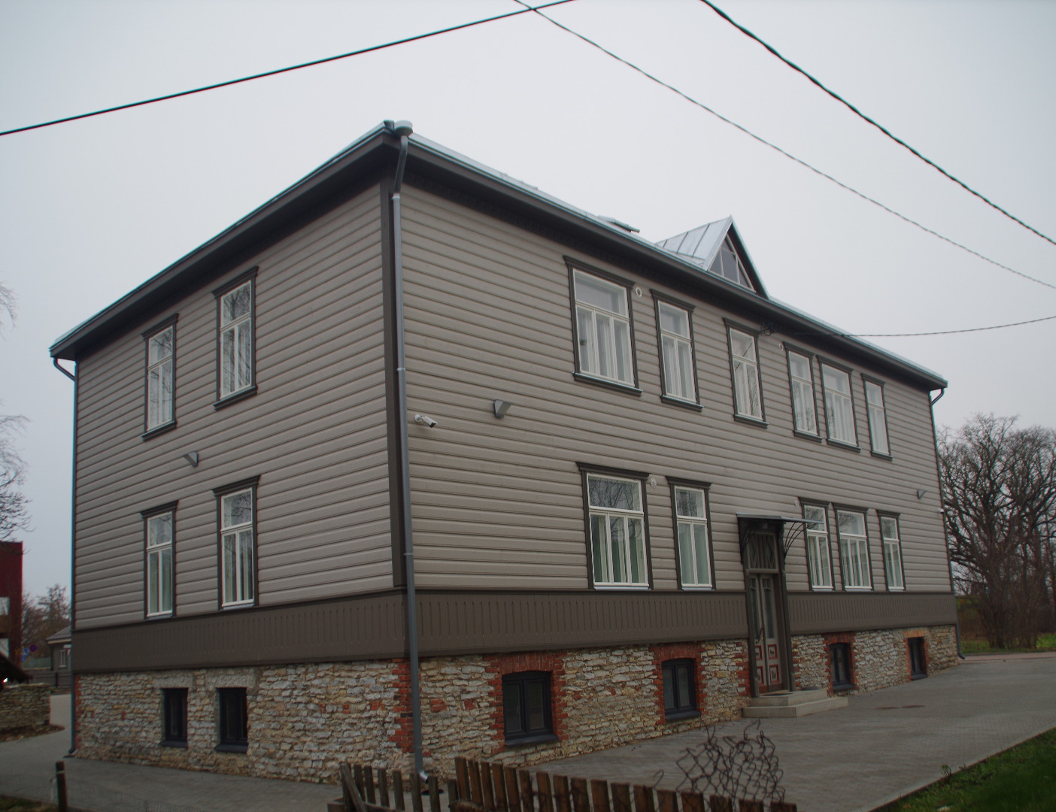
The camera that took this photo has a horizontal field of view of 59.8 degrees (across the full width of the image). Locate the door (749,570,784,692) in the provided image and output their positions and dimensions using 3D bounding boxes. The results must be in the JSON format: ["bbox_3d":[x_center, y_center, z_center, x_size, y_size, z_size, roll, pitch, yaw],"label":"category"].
[{"bbox_3d":[5.014,4.717,19.013,0.150,2.363,1.182,-16,-19,41],"label":"door"}]

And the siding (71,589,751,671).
[{"bbox_3d":[-2.720,4.673,19.041,11.316,0.923,8.636,-16,-19,41],"label":"siding"}]

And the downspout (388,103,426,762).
[{"bbox_3d":[-1.574,0.388,12.723,0.420,9.025,0.240,-16,-19,41],"label":"downspout"}]

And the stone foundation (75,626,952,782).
[{"bbox_3d":[1.394,6.721,22.919,11.316,1.636,20.387,-16,-19,41],"label":"stone foundation"}]

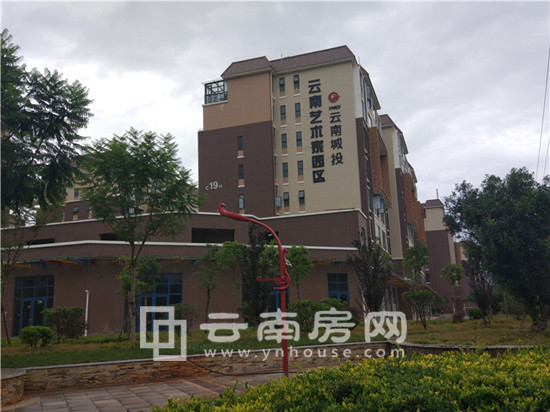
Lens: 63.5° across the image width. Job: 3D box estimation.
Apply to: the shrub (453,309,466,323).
[{"bbox_3d":[12.032,7.160,29.000,0.900,0.880,0.900,-1,-12,0],"label":"shrub"}]

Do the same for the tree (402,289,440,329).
[{"bbox_3d":[7.213,5.038,21.894,1.872,1.916,1.872,-2,-12,0],"label":"tree"}]

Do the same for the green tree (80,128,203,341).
[{"bbox_3d":[-4.187,0.829,13.948,3.600,6.922,3.600,-2,-12,0],"label":"green tree"}]

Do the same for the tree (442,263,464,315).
[{"bbox_3d":[16.256,7.605,40.500,2.000,4.750,2.000,-1,-12,0],"label":"tree"}]

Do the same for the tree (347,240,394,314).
[{"bbox_3d":[6.134,4.924,28.564,3.065,5.437,3.065,-2,-12,0],"label":"tree"}]

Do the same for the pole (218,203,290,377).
[{"bbox_3d":[-0.467,1.735,9.447,1.500,3.662,0.300,-2,-12,0],"label":"pole"}]

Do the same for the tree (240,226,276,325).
[{"bbox_3d":[-0.990,4.292,26.692,2.186,6.195,2.186,-2,-12,0],"label":"tree"}]

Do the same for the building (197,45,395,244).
[{"bbox_3d":[3.334,-2.365,49.755,17.700,24.000,15.500,-6,-13,20],"label":"building"}]

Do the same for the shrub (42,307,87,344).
[{"bbox_3d":[-8.284,4.683,17.500,1.700,1.450,1.600,-1,-12,0],"label":"shrub"}]

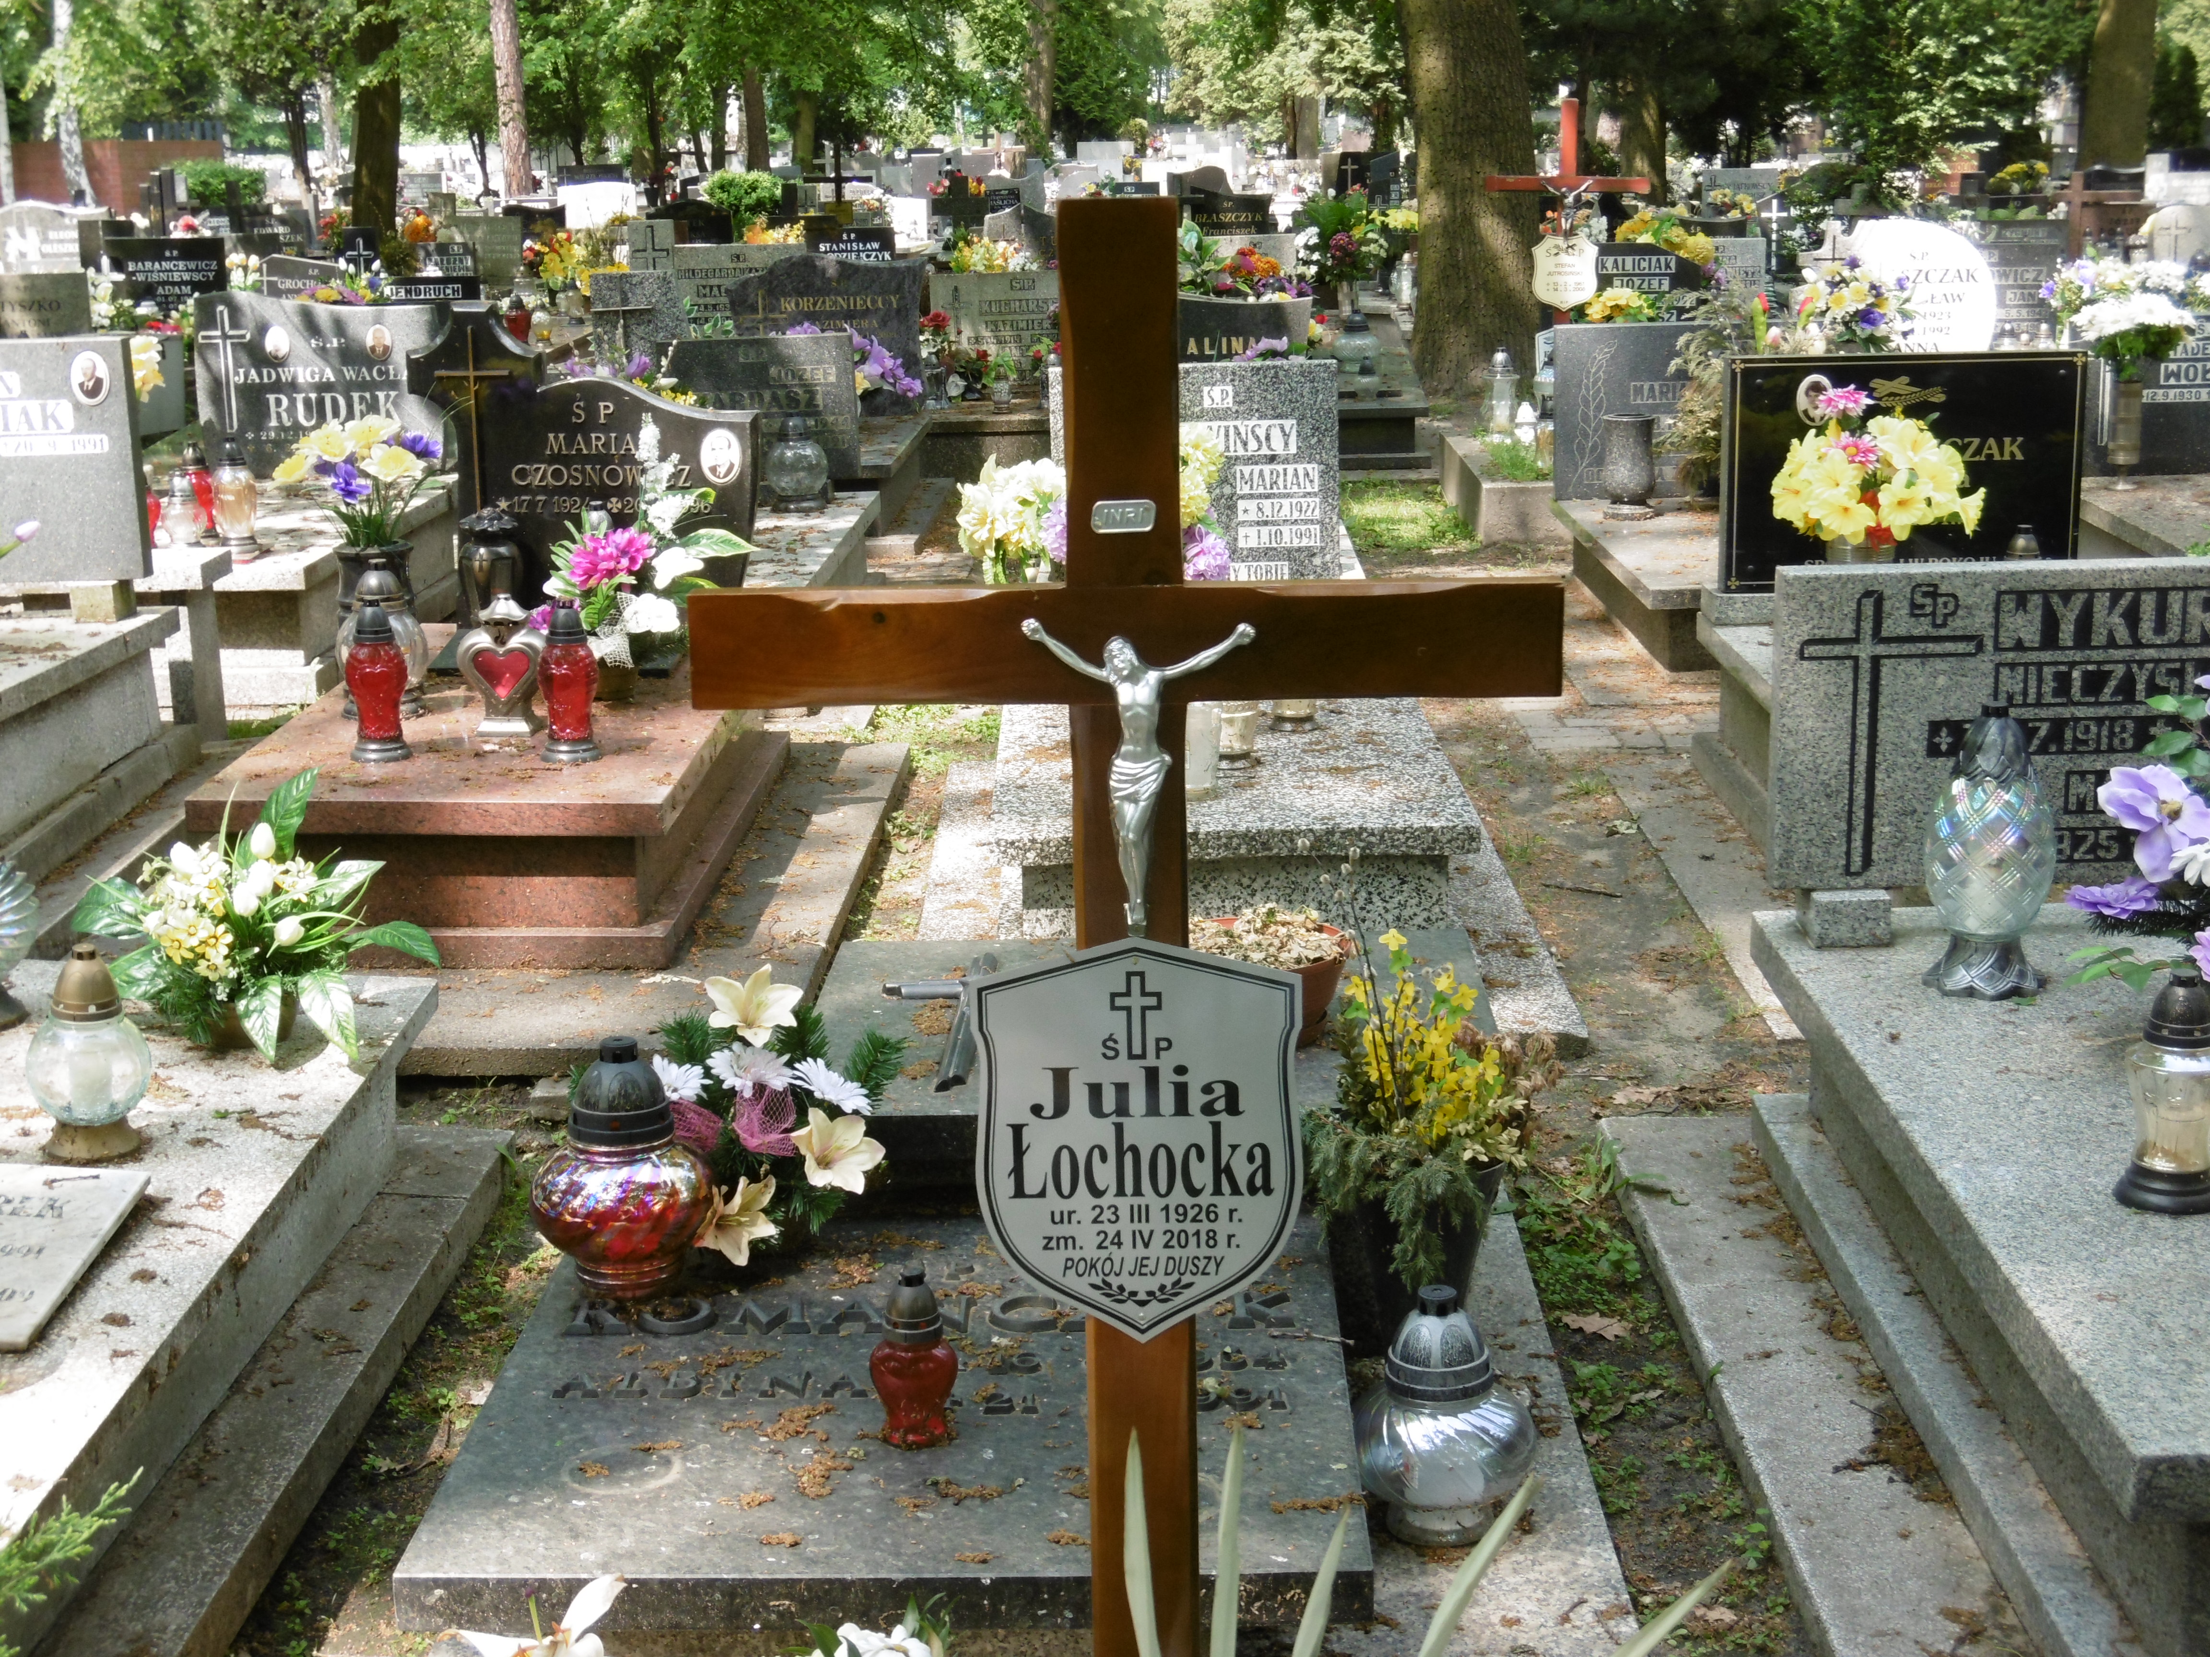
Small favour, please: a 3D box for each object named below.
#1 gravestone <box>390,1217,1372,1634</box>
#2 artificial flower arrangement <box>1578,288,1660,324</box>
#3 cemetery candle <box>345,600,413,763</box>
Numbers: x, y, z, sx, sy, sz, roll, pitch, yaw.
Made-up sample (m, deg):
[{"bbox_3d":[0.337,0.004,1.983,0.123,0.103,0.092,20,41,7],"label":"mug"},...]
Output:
[{"bbox_3d":[-0.176,0.554,3.198,0.826,0.049,0.916,0,13,1],"label":"gravestone"},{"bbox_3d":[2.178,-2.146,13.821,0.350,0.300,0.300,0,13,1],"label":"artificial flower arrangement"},{"bbox_3d":[-1.305,-0.270,5.853,0.115,0.282,0.115,0,13,1],"label":"cemetery candle"}]

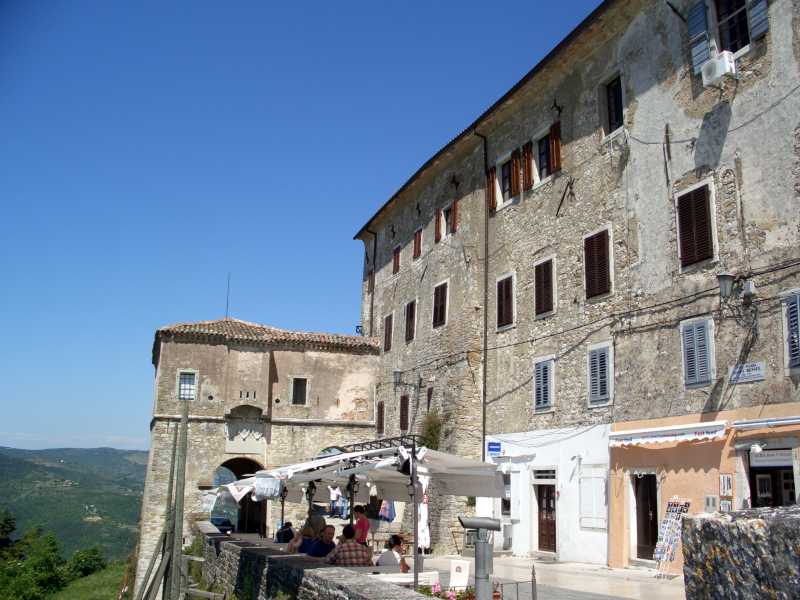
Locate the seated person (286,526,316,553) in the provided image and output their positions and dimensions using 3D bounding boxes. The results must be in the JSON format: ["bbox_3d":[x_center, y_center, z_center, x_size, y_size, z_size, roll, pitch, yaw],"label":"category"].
[{"bbox_3d":[-1.701,4.422,12.696,0.800,1.280,0.580,-3,-14,19],"label":"seated person"}]

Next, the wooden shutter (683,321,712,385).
[{"bbox_3d":[7.104,1.292,18.309,0.050,1.507,0.880,6,-14,-20],"label":"wooden shutter"}]

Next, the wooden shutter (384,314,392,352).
[{"bbox_3d":[-0.572,1.685,38.002,0.060,1.740,0.950,7,-14,-22],"label":"wooden shutter"}]

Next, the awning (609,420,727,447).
[{"bbox_3d":[6.440,3.296,18.439,0.360,0.350,4.100,7,-16,-20],"label":"awning"}]

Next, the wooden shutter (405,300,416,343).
[{"bbox_3d":[0.512,0.994,35.312,0.060,1.760,1.000,7,-14,-22],"label":"wooden shutter"}]

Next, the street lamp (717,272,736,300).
[{"bbox_3d":[6.571,-0.272,15.350,0.360,0.560,0.360,5,-13,-22],"label":"street lamp"}]

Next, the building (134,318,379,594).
[{"bbox_3d":[-7.822,8.144,42.204,11.648,14.155,9.000,5,-14,-16],"label":"building"}]

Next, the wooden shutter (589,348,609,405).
[{"bbox_3d":[5.703,2.170,21.912,0.050,1.554,0.941,6,-14,-20],"label":"wooden shutter"}]

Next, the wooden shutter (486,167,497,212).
[{"bbox_3d":[3.590,-4.354,29.800,0.050,1.743,0.600,6,-14,-20],"label":"wooden shutter"}]

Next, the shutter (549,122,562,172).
[{"bbox_3d":[5.199,-5.123,25.589,0.050,1.746,0.632,6,-14,-20],"label":"shutter"}]

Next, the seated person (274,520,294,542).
[{"bbox_3d":[-2.657,5.734,17.475,0.520,1.260,0.750,3,-13,-5],"label":"seated person"}]

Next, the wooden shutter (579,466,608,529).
[{"bbox_3d":[4.994,5.075,19.695,0.080,1.560,1.080,6,-14,-22],"label":"wooden shutter"}]

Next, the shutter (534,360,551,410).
[{"bbox_3d":[4.214,2.539,22.493,0.080,1.450,0.800,6,-14,-22],"label":"shutter"}]

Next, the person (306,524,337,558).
[{"bbox_3d":[-1.036,4.048,11.387,0.800,1.300,0.550,-10,-16,38],"label":"person"}]

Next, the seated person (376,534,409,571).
[{"bbox_3d":[0.034,3.881,10.414,0.800,1.300,0.500,6,-14,-27],"label":"seated person"}]

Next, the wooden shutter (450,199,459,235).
[{"bbox_3d":[2.322,-3.620,33.077,0.050,1.520,0.600,6,-14,-20],"label":"wooden shutter"}]

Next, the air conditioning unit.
[{"bbox_3d":[7.556,-5.431,18.056,0.290,0.550,0.740,7,-14,-20],"label":"air conditioning unit"}]

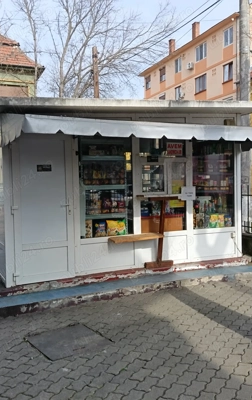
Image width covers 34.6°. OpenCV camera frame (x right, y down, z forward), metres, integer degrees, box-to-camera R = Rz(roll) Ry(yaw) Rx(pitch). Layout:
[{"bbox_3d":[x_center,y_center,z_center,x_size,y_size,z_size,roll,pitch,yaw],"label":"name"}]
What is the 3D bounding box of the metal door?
[{"bbox_3d":[-1.133,0.092,5.588,0.857,2.045,0.060,-2,3,-26],"label":"metal door"}]

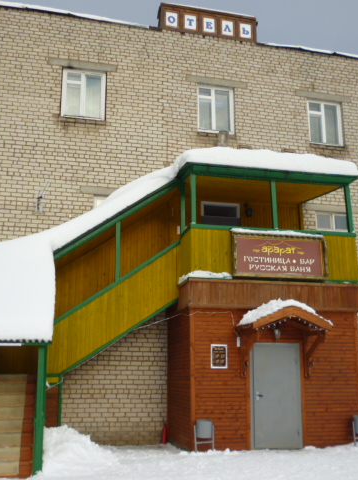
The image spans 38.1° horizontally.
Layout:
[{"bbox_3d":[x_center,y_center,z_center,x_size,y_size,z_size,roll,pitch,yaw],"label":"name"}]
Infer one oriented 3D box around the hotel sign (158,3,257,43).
[{"bbox_3d":[0.830,-6.071,14.621,2.850,0.870,0.320,3,-15,-12],"label":"hotel sign"}]

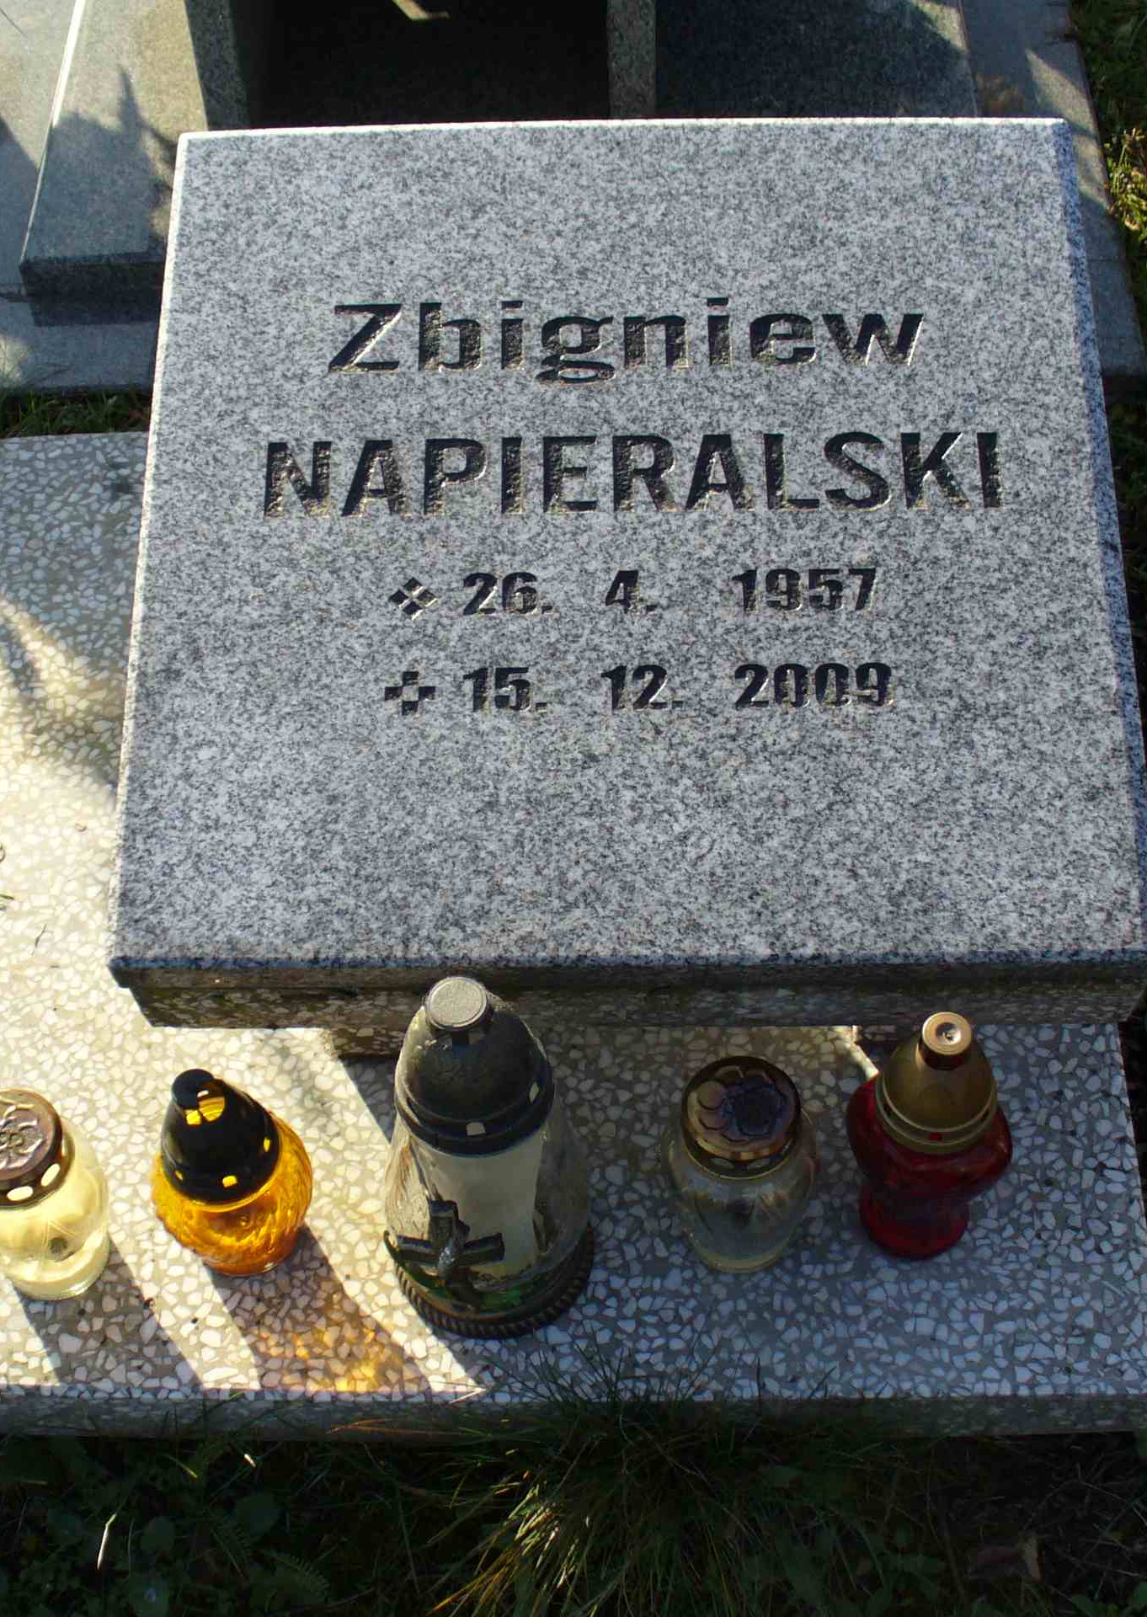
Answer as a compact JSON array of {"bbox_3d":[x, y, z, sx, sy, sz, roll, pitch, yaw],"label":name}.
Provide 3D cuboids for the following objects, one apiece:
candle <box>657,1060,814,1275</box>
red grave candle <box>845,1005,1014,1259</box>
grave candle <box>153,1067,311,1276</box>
[{"bbox_3d":[0.090,0.190,1.239,0.079,0.138,0.079,-1,56,1],"label":"candle"},{"bbox_3d":[0.187,0.167,1.213,0.089,0.203,0.078,15,58,11],"label":"red grave candle"},{"bbox_3d":[-0.186,0.189,1.222,0.087,0.183,0.087,-1,56,1],"label":"grave candle"}]

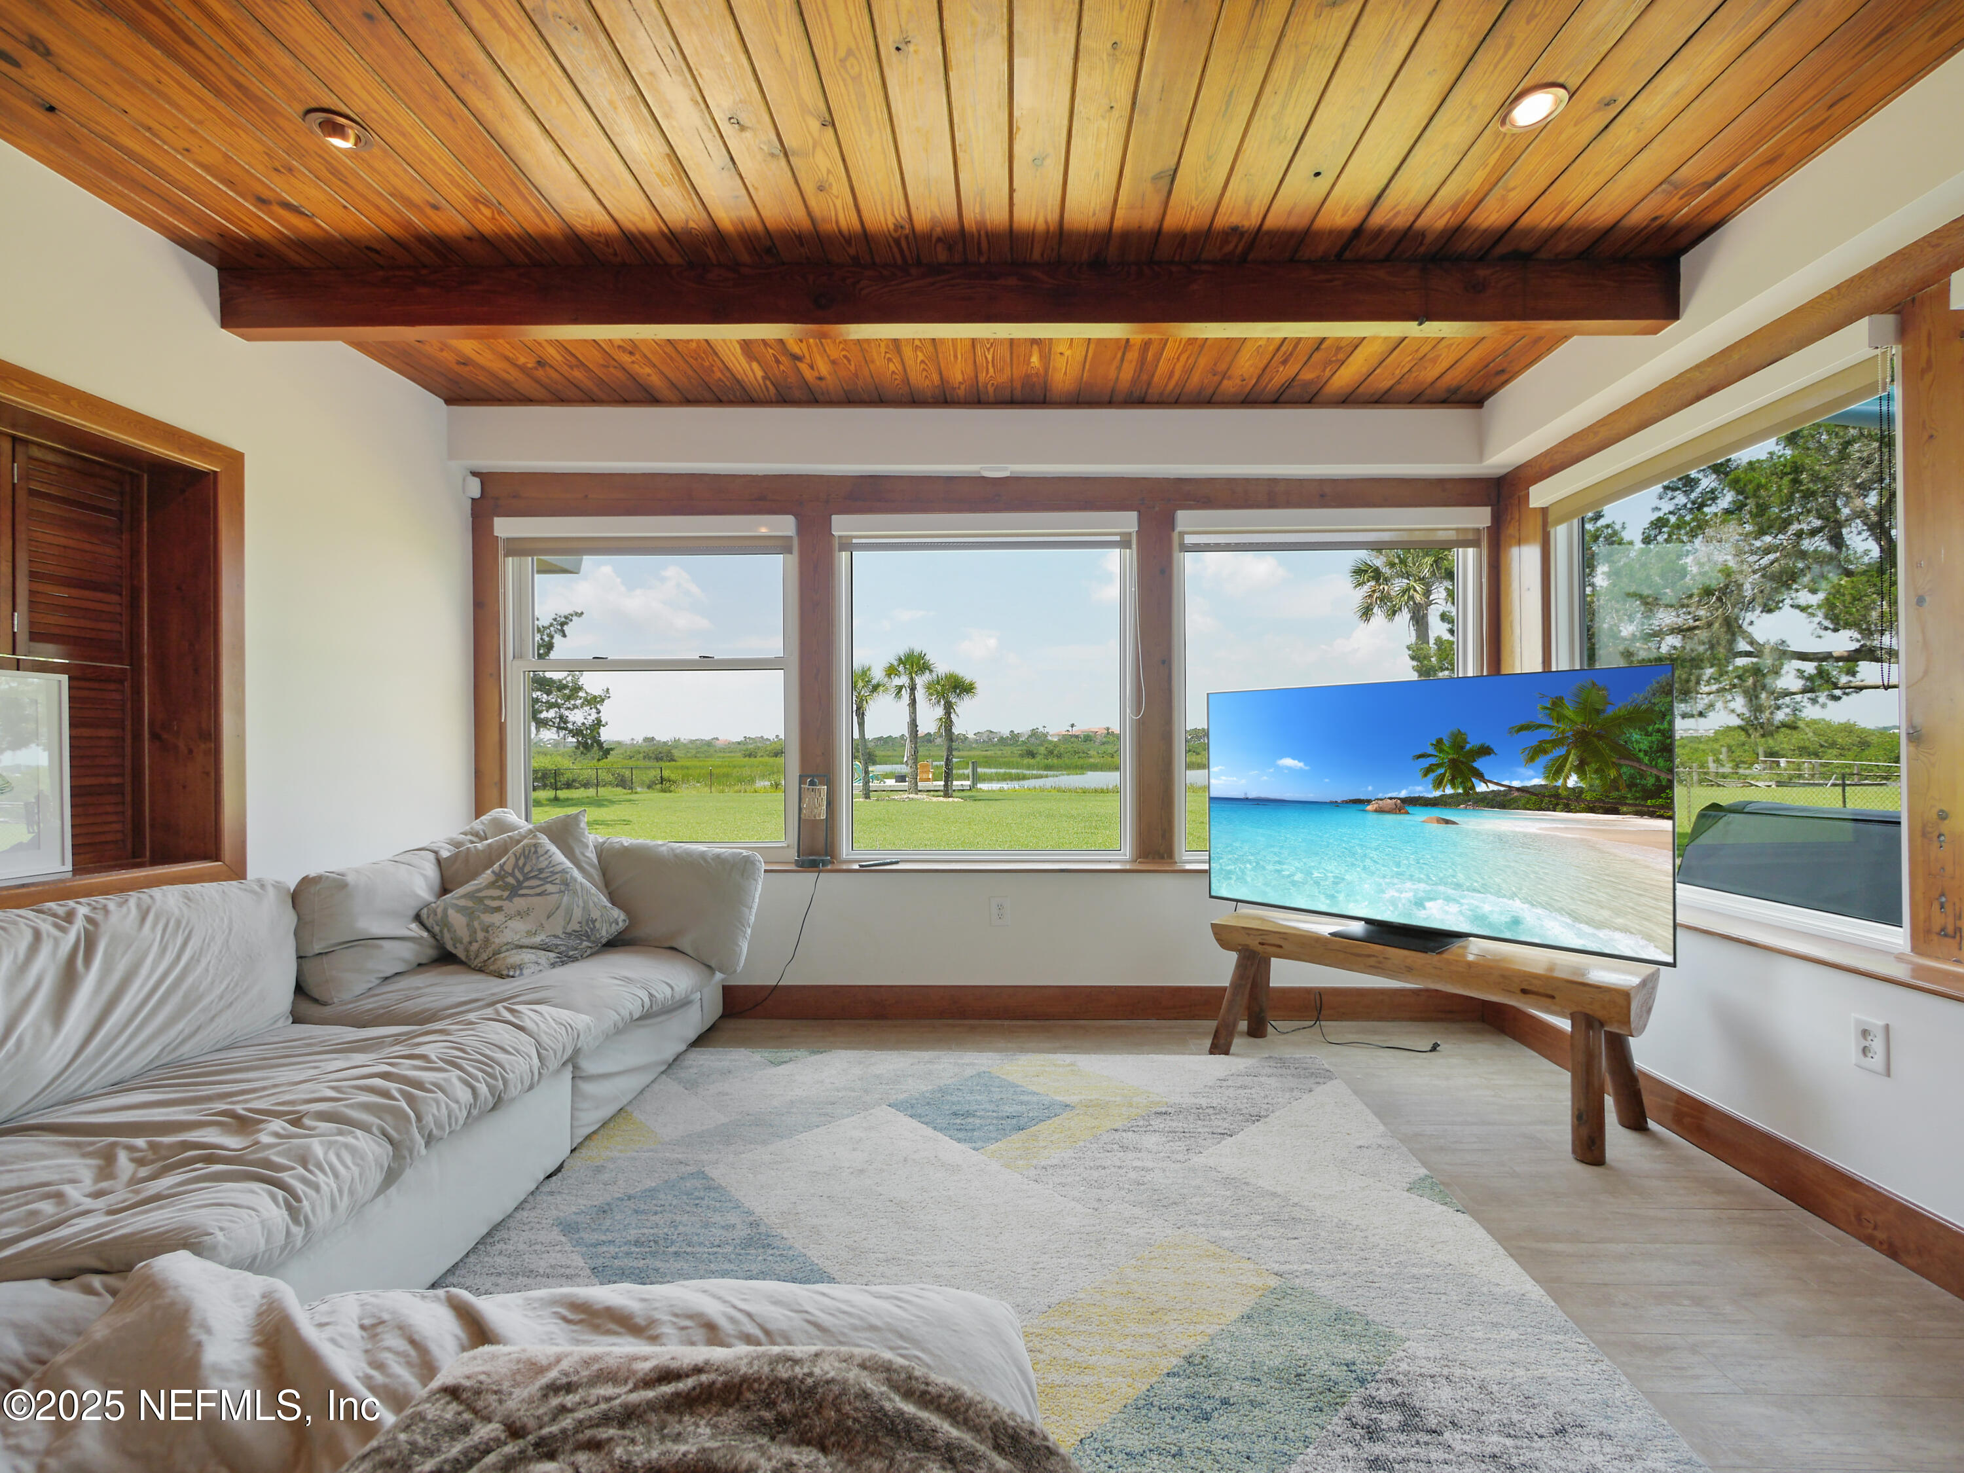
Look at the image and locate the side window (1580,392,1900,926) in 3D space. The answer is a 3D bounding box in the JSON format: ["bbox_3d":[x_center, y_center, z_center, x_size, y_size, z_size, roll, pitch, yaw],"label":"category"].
[{"bbox_3d":[2.285,-0.200,2.520,0.080,1.380,1.150,0,-1,2],"label":"side window"}]

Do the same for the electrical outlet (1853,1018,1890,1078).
[{"bbox_3d":[1.985,0.690,1.775,0.012,0.115,0.073,0,-1,2],"label":"electrical outlet"}]

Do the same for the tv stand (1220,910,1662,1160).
[{"bbox_3d":[1.408,0.922,2.647,1.260,0.462,0.395,-1,-1,44],"label":"tv stand"}]

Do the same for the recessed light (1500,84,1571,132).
[{"bbox_3d":[1.228,-1.385,1.762,0.126,0.025,0.126,0,-1,1],"label":"recessed light"}]

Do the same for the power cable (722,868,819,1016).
[{"bbox_3d":[-0.858,0.842,3.245,0.400,0.600,0.070,0,-1,1],"label":"power cable"}]

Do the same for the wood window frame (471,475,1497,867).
[{"bbox_3d":[0.015,-0.283,3.340,4.290,1.650,0.140,0,-1,1],"label":"wood window frame"}]

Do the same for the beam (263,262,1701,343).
[{"bbox_3d":[-0.107,-1.288,2.355,4.250,0.180,0.085,0,-1,1],"label":"beam"}]

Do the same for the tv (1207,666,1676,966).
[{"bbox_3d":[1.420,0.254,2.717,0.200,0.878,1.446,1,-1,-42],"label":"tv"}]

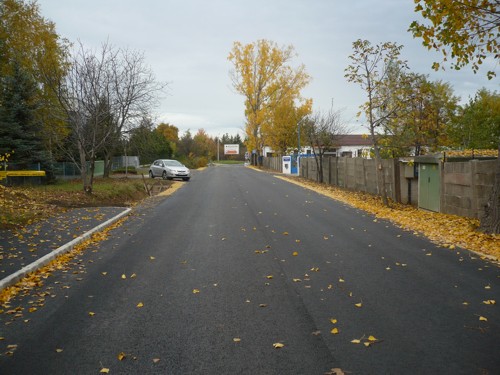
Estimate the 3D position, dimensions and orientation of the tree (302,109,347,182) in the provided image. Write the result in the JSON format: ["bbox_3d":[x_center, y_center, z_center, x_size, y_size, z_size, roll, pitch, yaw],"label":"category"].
[{"bbox_3d":[4.496,-2.520,30.100,2.739,4.510,2.700,0,4,0],"label":"tree"}]

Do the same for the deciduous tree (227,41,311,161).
[{"bbox_3d":[2.677,-11.534,69.403,11.258,17.015,10.500,0,4,0],"label":"deciduous tree"}]

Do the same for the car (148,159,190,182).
[{"bbox_3d":[-5.607,-1.229,35.300,1.760,1.460,4.250,-2,4,-27],"label":"car"}]

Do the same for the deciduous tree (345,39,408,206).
[{"bbox_3d":[4.170,-2.098,16.600,2.069,5.434,2.100,0,4,0],"label":"deciduous tree"}]

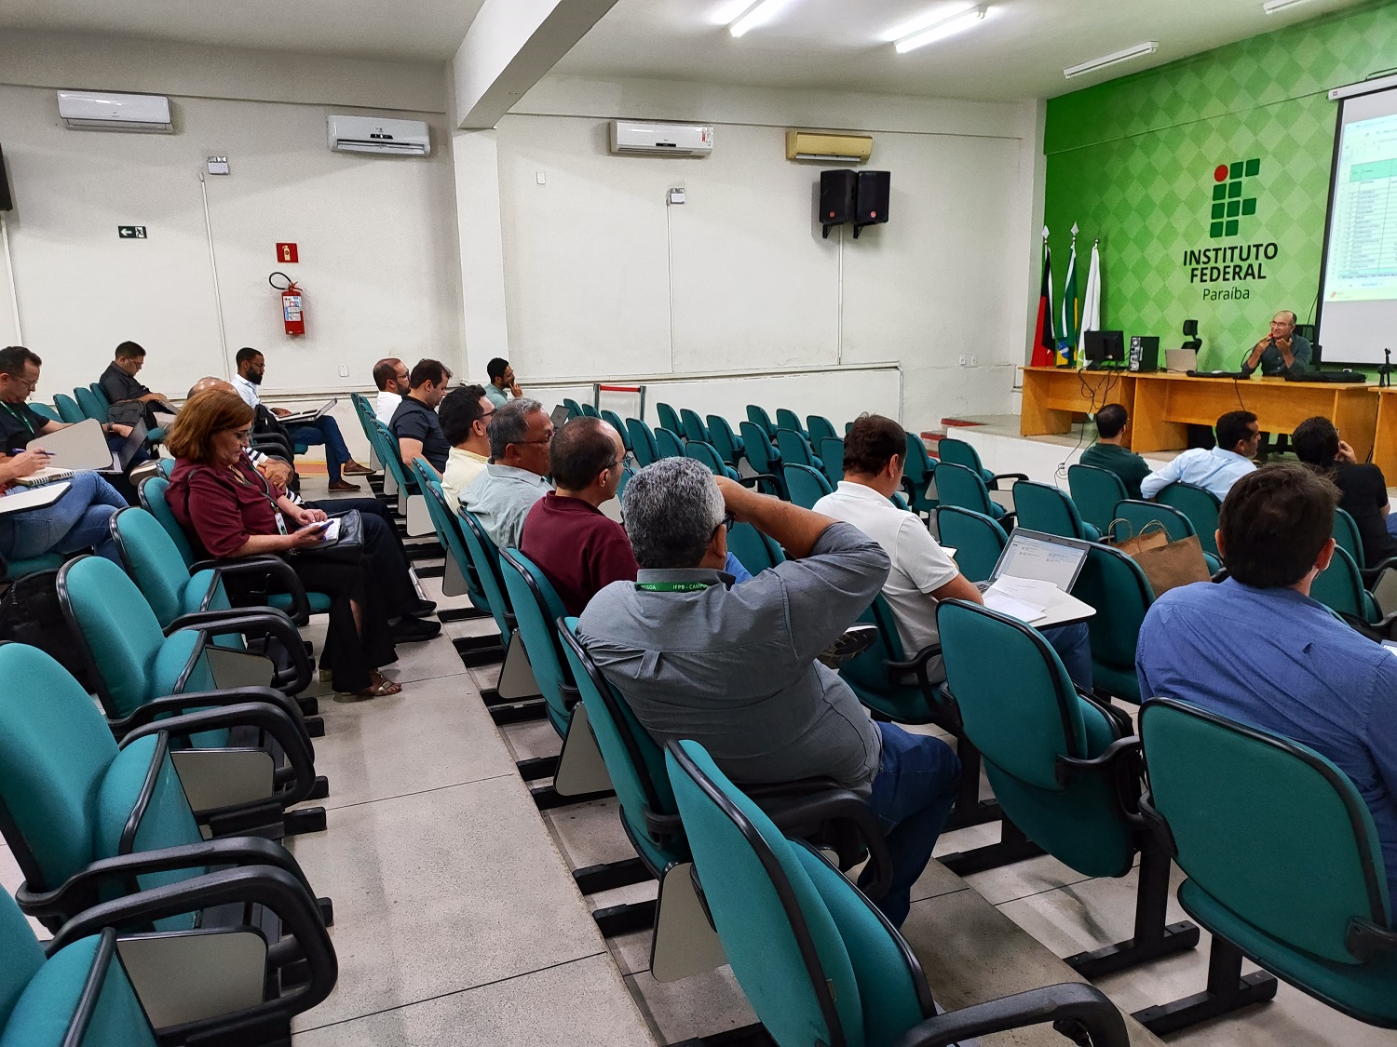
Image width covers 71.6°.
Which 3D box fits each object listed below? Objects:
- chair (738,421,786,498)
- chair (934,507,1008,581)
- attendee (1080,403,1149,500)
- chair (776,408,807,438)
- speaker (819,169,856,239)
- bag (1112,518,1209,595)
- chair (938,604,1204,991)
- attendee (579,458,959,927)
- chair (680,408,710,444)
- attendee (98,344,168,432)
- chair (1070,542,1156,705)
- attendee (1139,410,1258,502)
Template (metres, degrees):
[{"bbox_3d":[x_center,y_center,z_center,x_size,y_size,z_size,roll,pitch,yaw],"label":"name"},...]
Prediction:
[{"bbox_3d":[0.719,-0.419,8.359,0.570,0.860,0.660,-6,13,-22],"label":"chair"},{"bbox_3d":[1.379,0.366,4.302,0.550,0.920,0.650,-6,13,-22],"label":"chair"},{"bbox_3d":[2.892,-0.149,6.203,0.880,1.280,0.560,-6,13,-22],"label":"attendee"},{"bbox_3d":[1.104,-0.727,9.862,0.540,0.841,0.610,-6,13,-22],"label":"chair"},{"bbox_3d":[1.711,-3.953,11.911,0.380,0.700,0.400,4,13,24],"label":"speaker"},{"bbox_3d":[1.735,0.209,3.669,0.330,0.440,0.170,-6,13,-21],"label":"bag"},{"bbox_3d":[0.899,0.610,2.483,0.540,0.841,0.610,-6,13,-22],"label":"chair"},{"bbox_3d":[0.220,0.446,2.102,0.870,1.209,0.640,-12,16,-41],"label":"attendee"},{"bbox_3d":[0.144,-0.697,9.832,0.550,0.920,0.650,-6,13,-22],"label":"chair"},{"bbox_3d":[-4.442,-0.857,7.942,0.780,1.250,0.520,-6,13,-22],"label":"attendee"},{"bbox_3d":[1.625,0.464,3.509,0.570,0.870,0.620,-6,13,-21],"label":"chair"},{"bbox_3d":[3.116,-0.038,5.776,0.780,1.280,0.680,-5,12,-17],"label":"attendee"}]

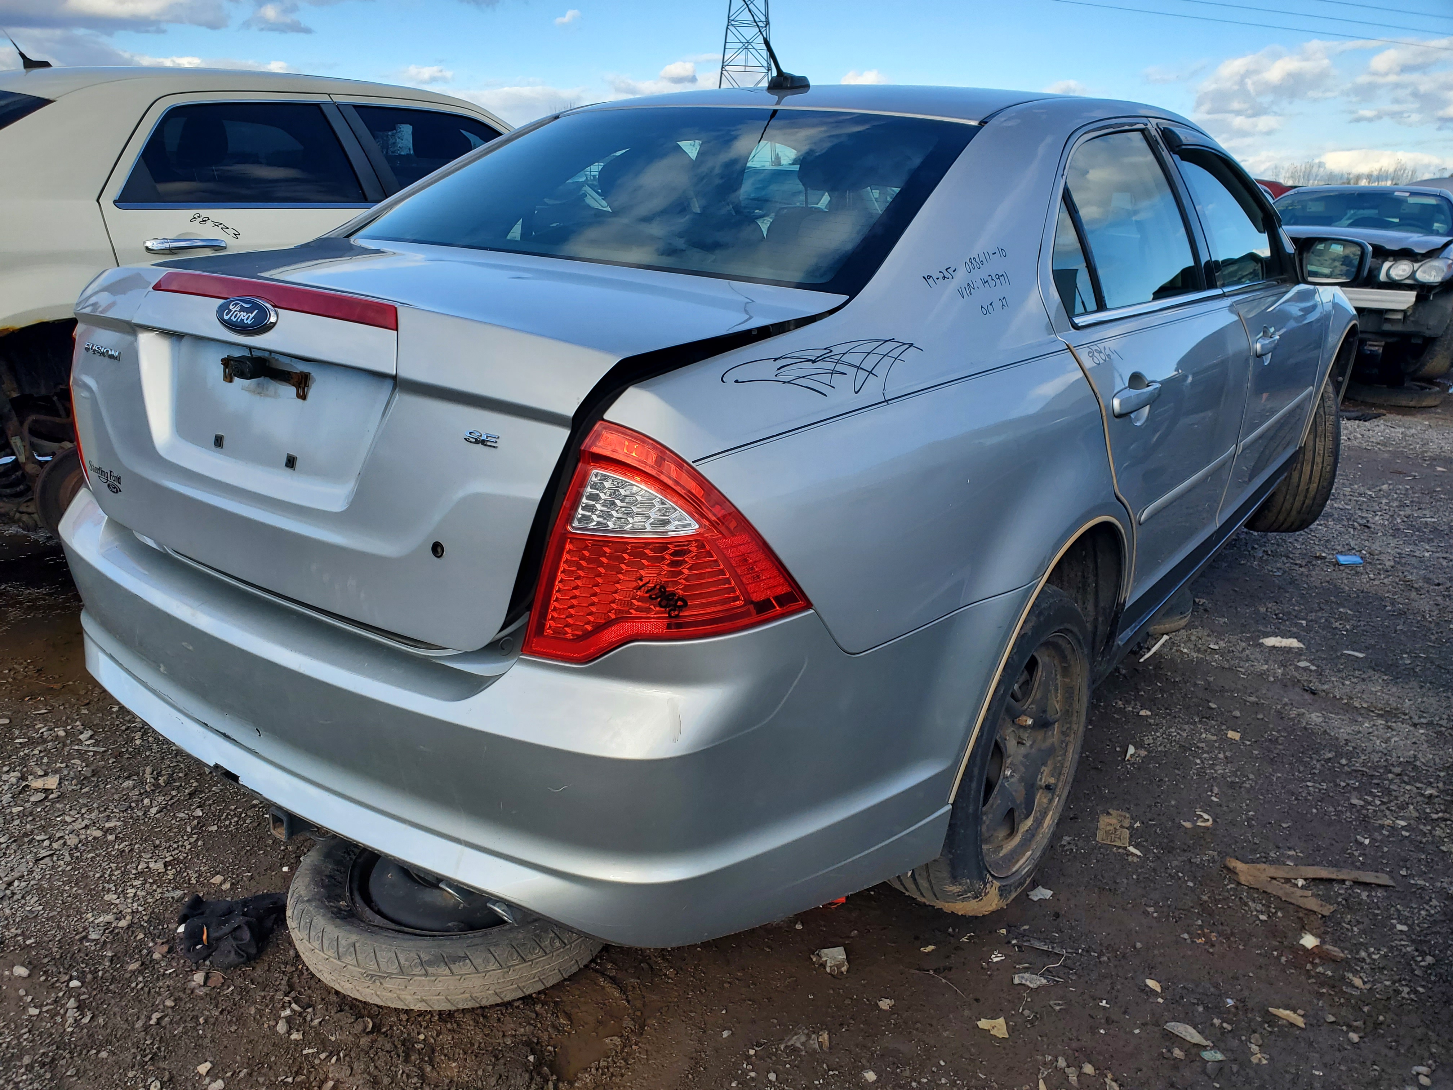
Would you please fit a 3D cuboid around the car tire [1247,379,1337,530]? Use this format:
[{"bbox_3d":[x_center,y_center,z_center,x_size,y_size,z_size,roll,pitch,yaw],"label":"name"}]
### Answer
[{"bbox_3d":[2.072,-0.368,4.137,0.225,0.655,0.655,4,20,5],"label":"car tire"}]

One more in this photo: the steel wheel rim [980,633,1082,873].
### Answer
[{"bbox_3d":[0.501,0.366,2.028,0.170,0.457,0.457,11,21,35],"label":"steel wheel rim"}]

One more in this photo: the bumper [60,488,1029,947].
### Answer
[{"bbox_3d":[-0.513,0.144,1.911,1.800,0.410,0.880,15,23,33],"label":"bumper"}]

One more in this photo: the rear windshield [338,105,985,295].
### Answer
[{"bbox_3d":[-0.138,-0.714,2.120,1.170,0.120,0.630,15,49,33],"label":"rear windshield"}]

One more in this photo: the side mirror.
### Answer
[{"bbox_3d":[1.827,-0.850,3.269,0.210,0.150,0.130,15,23,33],"label":"side mirror"}]

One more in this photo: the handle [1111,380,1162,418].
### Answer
[{"bbox_3d":[0.711,-0.263,1.902,0.050,0.048,0.235,15,23,33],"label":"handle"}]

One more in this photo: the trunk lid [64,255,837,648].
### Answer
[{"bbox_3d":[-0.492,-0.228,1.793,1.200,0.455,0.665,15,23,33],"label":"trunk lid"}]

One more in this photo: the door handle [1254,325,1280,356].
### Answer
[{"bbox_3d":[1.380,-0.511,2.799,0.050,0.048,0.235,15,23,33],"label":"door handle"}]

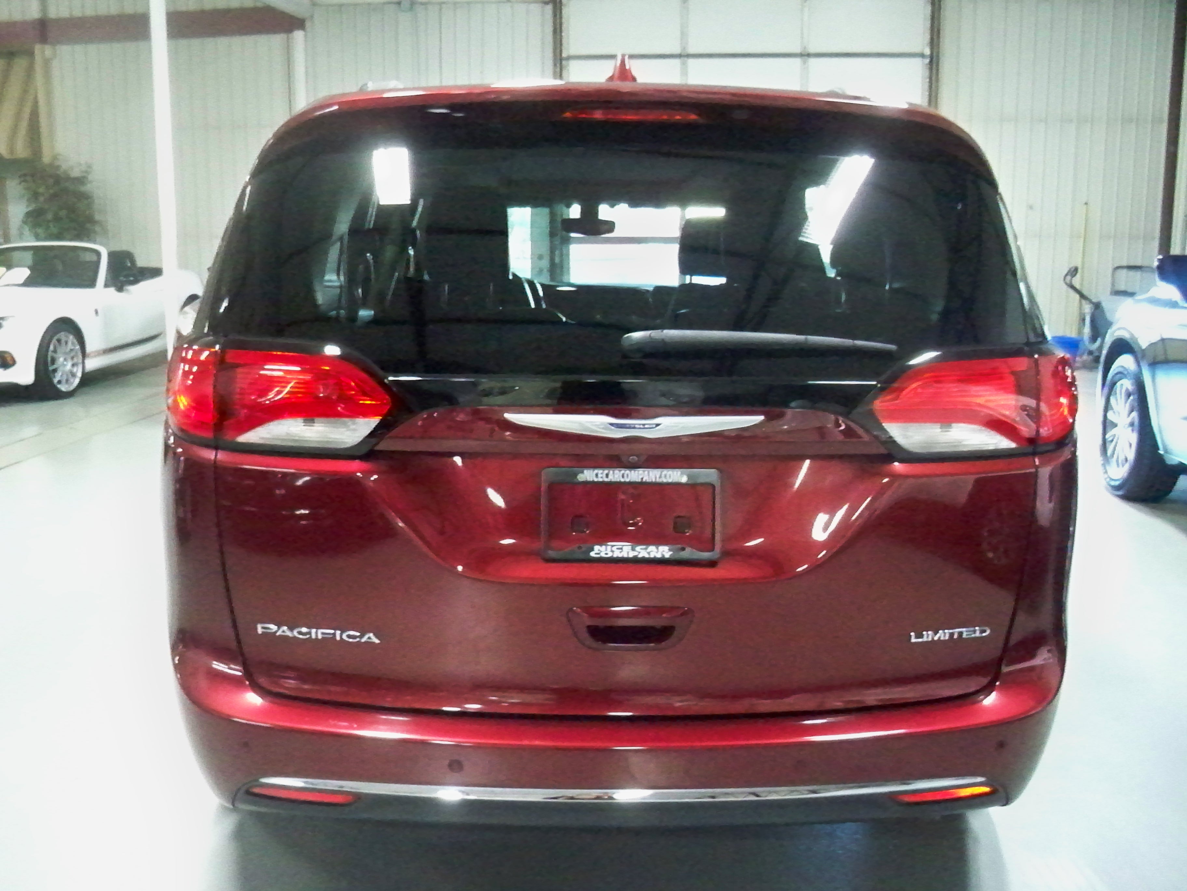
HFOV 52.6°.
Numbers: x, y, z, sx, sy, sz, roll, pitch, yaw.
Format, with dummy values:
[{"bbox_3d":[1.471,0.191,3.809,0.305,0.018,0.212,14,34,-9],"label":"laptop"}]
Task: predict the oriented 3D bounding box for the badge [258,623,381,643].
[{"bbox_3d":[-0.483,0.331,2.111,0.232,0.022,0.015,2,10,8],"label":"badge"}]

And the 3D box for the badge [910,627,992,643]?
[{"bbox_3d":[0.638,0.338,2.146,0.157,0.020,0.015,-2,10,-11],"label":"badge"}]

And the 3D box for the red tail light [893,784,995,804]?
[{"bbox_3d":[0.636,0.630,2.166,0.200,0.030,0.035,-2,10,-13],"label":"red tail light"}]

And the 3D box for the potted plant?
[{"bbox_3d":[-5.200,-1.761,11.756,0.830,2.000,0.830,0,10,-1],"label":"potted plant"}]

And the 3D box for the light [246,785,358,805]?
[{"bbox_3d":[-0.519,0.625,2.138,0.205,0.030,0.035,2,10,10],"label":"light"}]

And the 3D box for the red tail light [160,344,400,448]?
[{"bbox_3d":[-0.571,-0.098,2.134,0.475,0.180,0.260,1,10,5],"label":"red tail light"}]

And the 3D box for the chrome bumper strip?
[{"bbox_3d":[0.058,0.603,2.127,1.320,0.032,0.090,0,10,-1],"label":"chrome bumper strip"}]

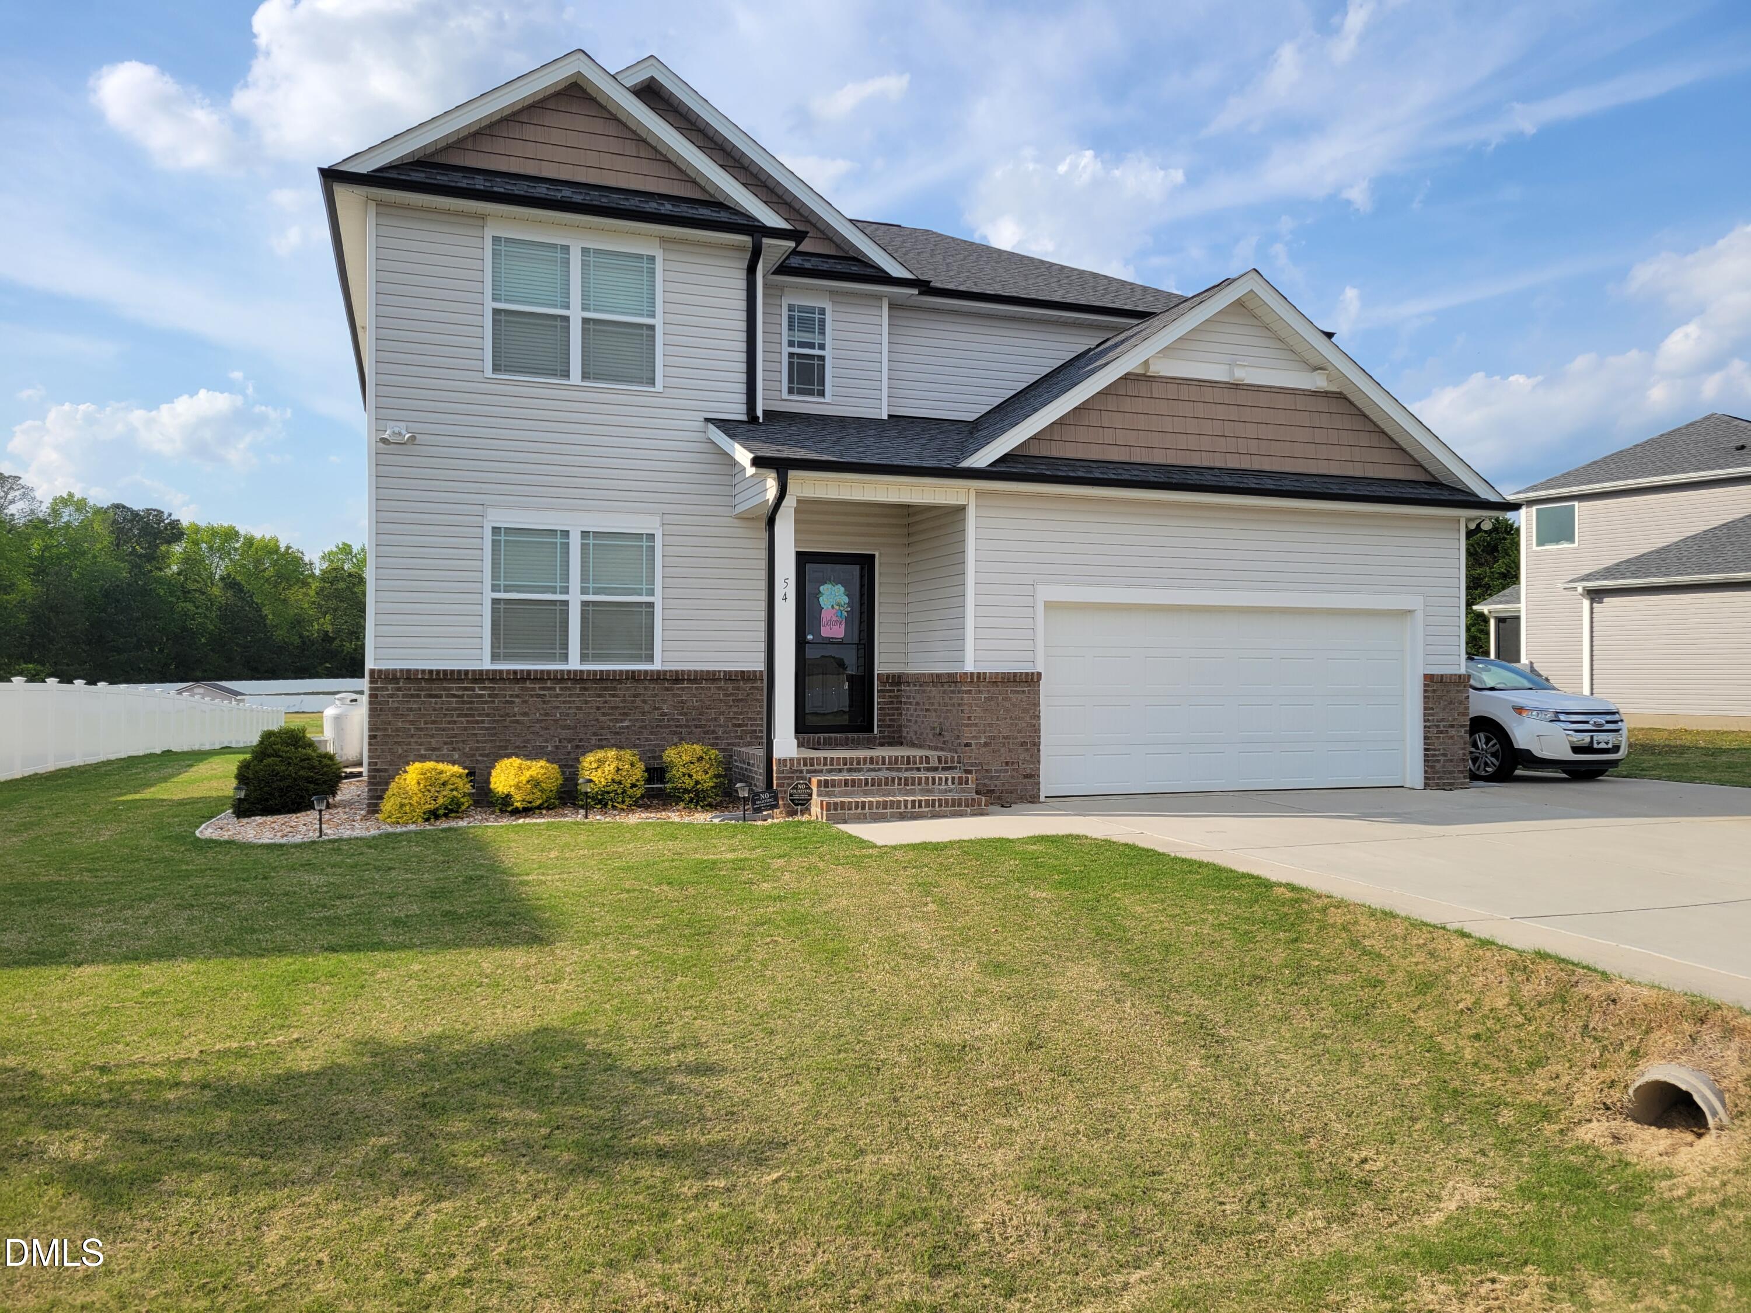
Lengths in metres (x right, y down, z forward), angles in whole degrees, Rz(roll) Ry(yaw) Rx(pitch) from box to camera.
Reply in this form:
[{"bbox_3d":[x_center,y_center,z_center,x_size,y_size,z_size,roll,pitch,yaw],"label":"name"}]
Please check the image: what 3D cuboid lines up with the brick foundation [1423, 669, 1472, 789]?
[{"bbox_3d":[6.689,0.908,15.844,0.690,1.370,0.550,0,-1,-19],"label":"brick foundation"}]

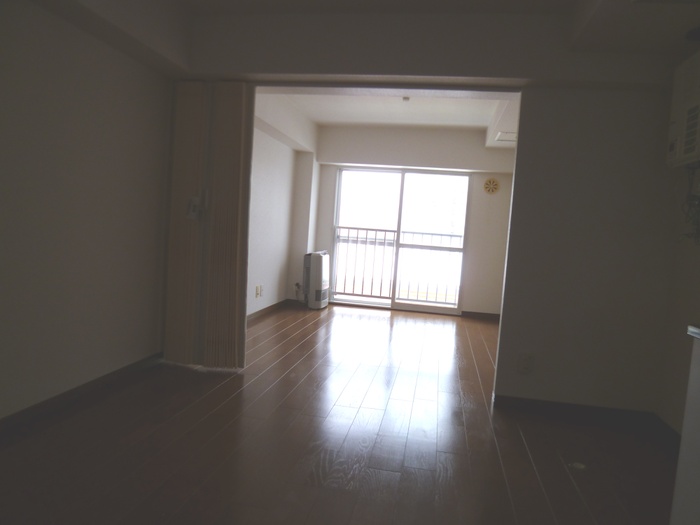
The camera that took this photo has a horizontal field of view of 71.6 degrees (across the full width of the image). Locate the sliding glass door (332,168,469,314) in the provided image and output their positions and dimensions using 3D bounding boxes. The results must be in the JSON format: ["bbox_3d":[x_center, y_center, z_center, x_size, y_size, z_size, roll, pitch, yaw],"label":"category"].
[{"bbox_3d":[0.645,-0.277,6.370,1.730,1.810,0.100,4,4,10],"label":"sliding glass door"}]

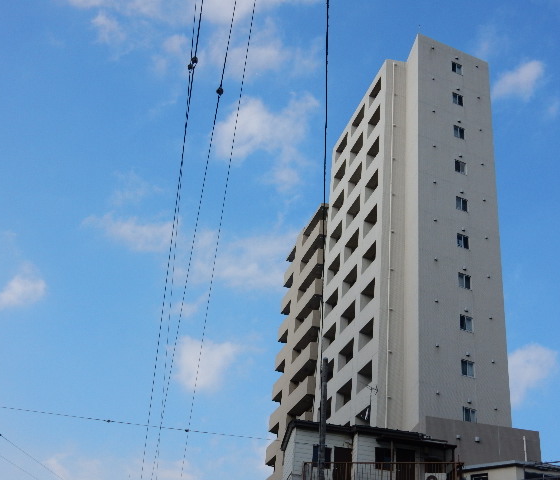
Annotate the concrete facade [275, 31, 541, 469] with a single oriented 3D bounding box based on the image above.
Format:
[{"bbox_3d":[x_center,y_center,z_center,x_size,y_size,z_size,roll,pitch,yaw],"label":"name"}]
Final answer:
[{"bbox_3d":[6.569,11.464,60.671,8.870,43.940,32.010,14,-30,-14],"label":"concrete facade"}]

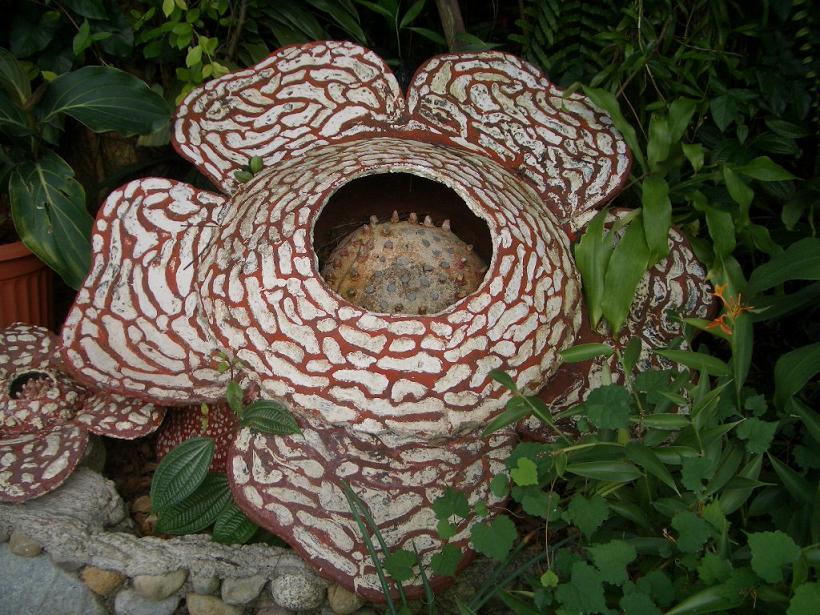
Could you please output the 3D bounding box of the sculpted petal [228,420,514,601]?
[{"bbox_3d":[-0.064,0.342,1.370,0.450,0.090,0.280,0,60,0],"label":"sculpted petal"}]

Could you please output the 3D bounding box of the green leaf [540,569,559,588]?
[{"bbox_3d":[0.226,0.439,1.341,0.029,0.008,0.030,2,51,8],"label":"green leaf"}]

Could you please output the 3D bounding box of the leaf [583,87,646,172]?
[{"bbox_3d":[0.414,-0.356,1.668,0.044,0.029,0.221,-27,72,-9],"label":"leaf"}]

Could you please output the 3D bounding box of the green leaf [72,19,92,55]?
[{"bbox_3d":[-0.767,-0.632,1.940,0.035,0.024,0.108,6,70,2],"label":"green leaf"}]

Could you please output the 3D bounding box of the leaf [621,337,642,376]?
[{"bbox_3d":[0.368,0.081,1.377,0.028,0.015,0.071,12,70,4],"label":"leaf"}]

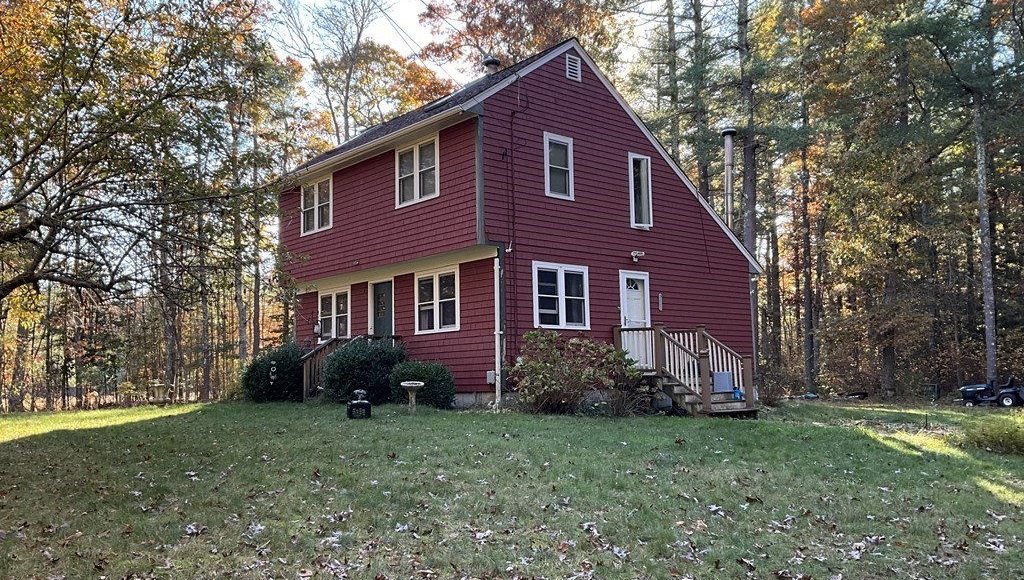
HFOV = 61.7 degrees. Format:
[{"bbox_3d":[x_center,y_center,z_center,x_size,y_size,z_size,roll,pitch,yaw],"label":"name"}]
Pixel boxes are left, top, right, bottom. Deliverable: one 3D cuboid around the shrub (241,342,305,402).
[{"bbox_3d":[-5.521,1.915,20.119,1.550,1.400,1.600,4,-7,-40],"label":"shrub"}]

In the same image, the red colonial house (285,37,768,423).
[{"bbox_3d":[0.001,-1.040,22.491,9.412,7.810,8.914,4,-7,-40],"label":"red colonial house"}]

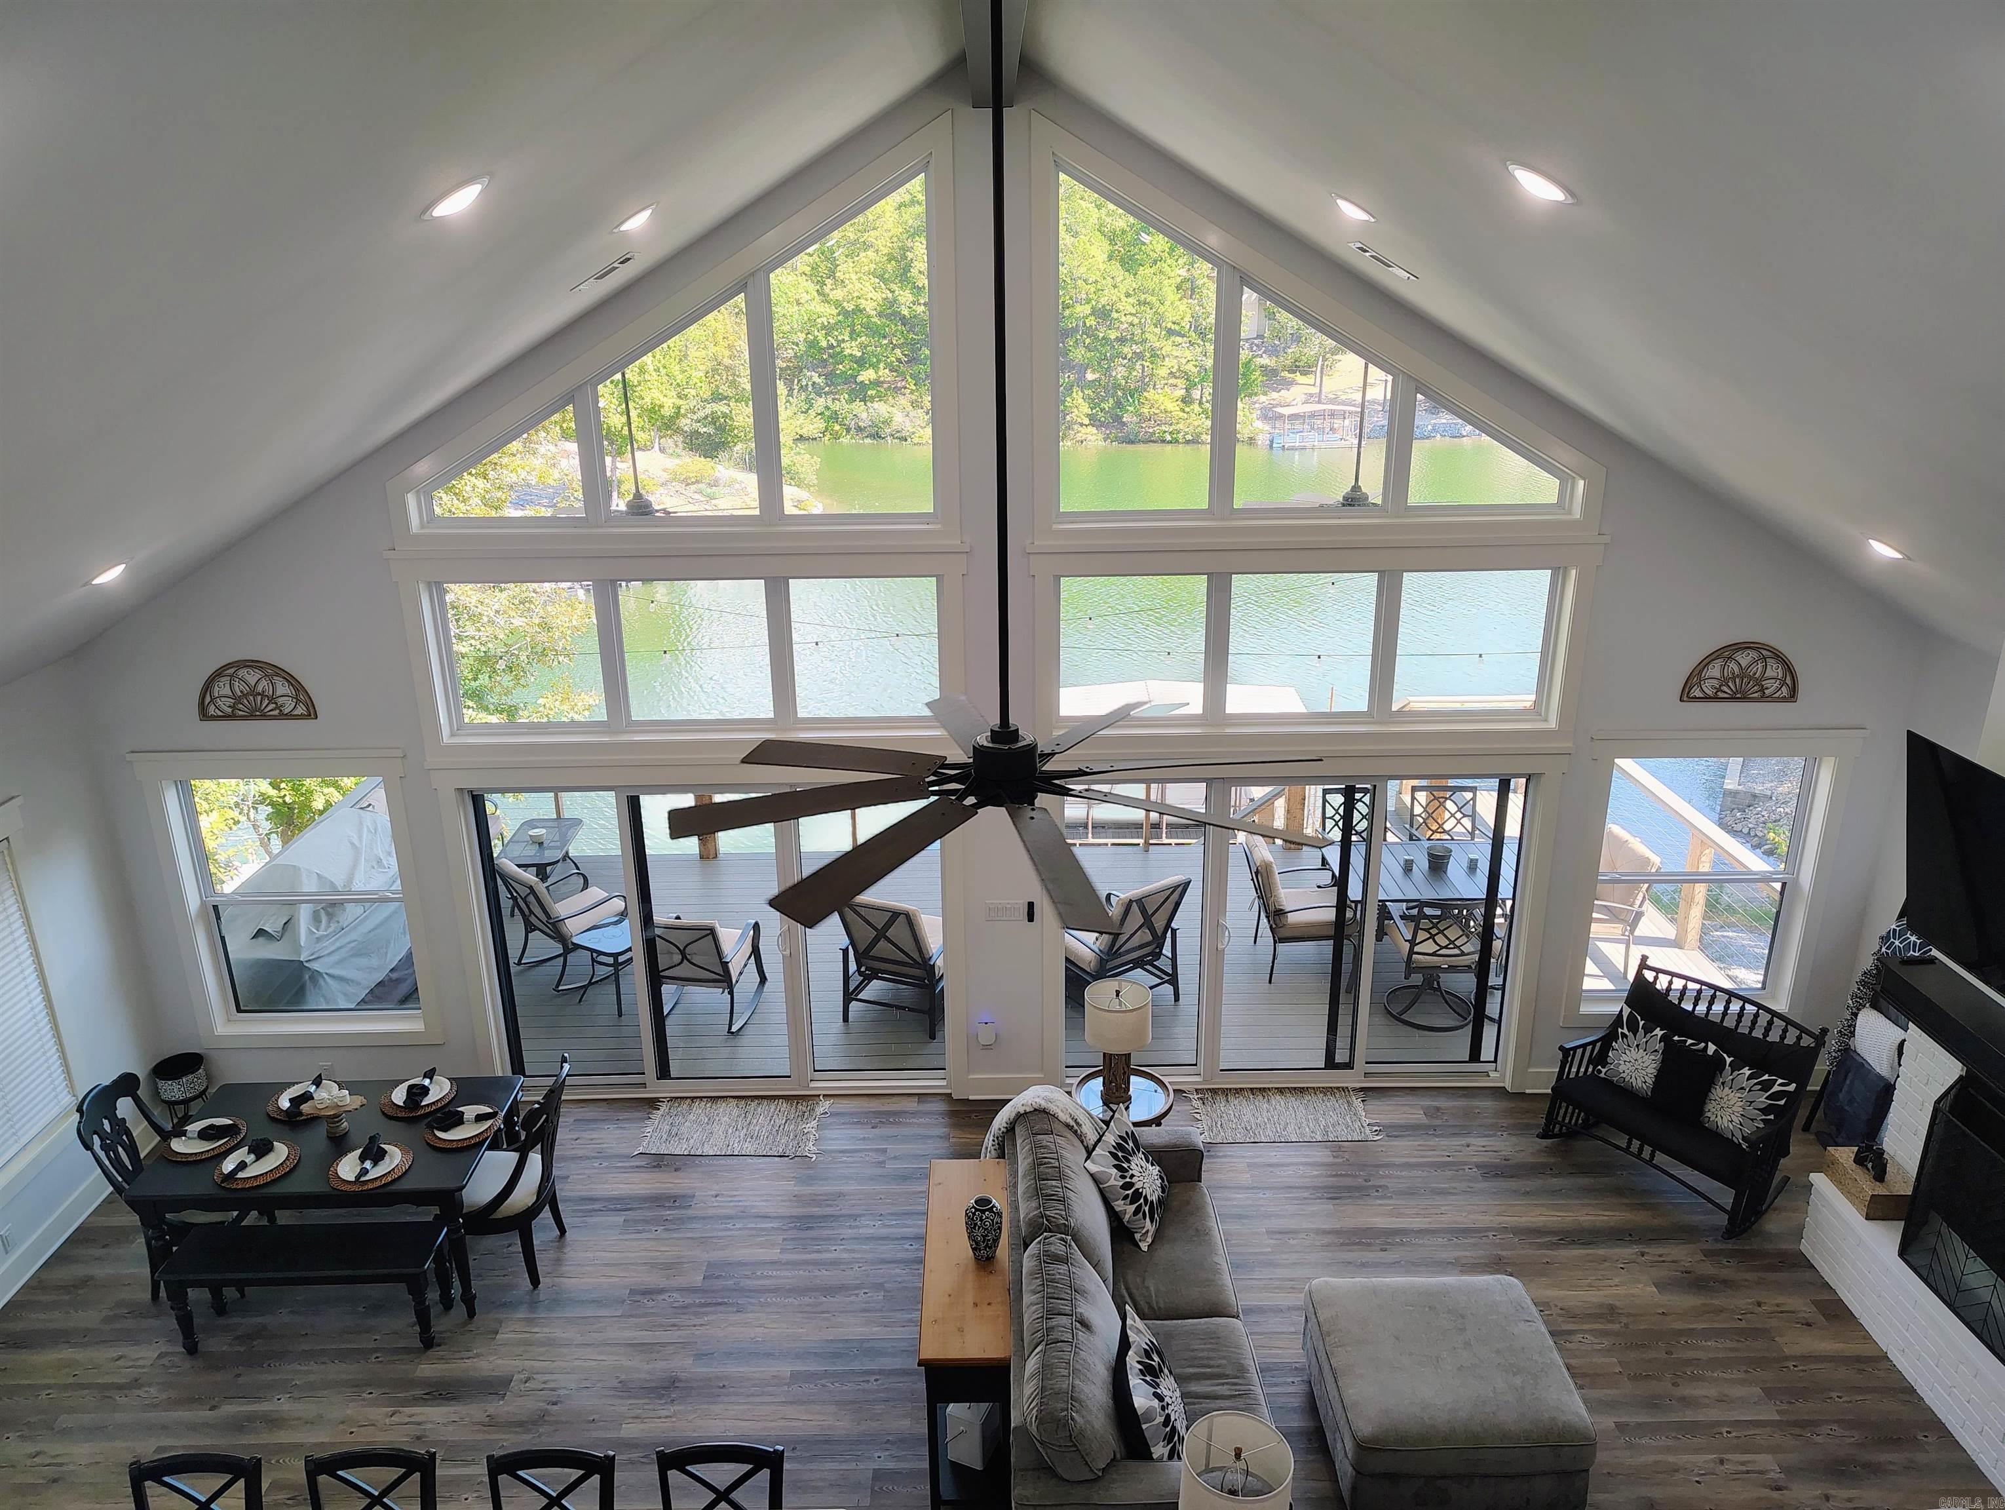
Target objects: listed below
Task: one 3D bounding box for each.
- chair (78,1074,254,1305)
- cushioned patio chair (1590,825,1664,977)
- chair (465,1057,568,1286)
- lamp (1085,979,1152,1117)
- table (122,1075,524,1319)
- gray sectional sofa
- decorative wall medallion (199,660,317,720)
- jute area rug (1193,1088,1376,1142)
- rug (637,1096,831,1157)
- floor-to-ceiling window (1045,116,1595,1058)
[{"bbox_3d":[-4.163,2.213,7.089,0.680,1.020,0.520,-2,19,-1],"label":"chair"},{"bbox_3d":[4.024,1.020,9.671,0.700,0.930,0.650,-2,19,-3],"label":"cushioned patio chair"},{"bbox_3d":[-2.400,2.031,6.728,0.580,1.010,0.520,-1,19,0],"label":"chair"},{"bbox_3d":[0.582,1.491,7.058,0.335,0.600,0.335,-1,19,0],"label":"lamp"},{"bbox_3d":[-3.183,2.157,6.773,1.525,0.760,0.920,-1,19,0],"label":"table"},{"bbox_3d":[0.548,2.504,6.111,1.020,0.920,2.300,-1,19,0],"label":"gray sectional sofa"},{"bbox_3d":[-4.258,-0.359,7.885,0.690,0.355,0.030,-1,19,2],"label":"decorative wall medallion"},{"bbox_3d":[1.617,2.062,8.008,1.020,0.010,0.550,-1,19,0],"label":"jute area rug"},{"bbox_3d":[-1.619,2.240,8.401,1.050,0.012,0.580,-1,19,1],"label":"rug"},{"bbox_3d":[1.698,-0.570,7.738,3.020,5.540,0.150,-1,19,1],"label":"floor-to-ceiling window"}]

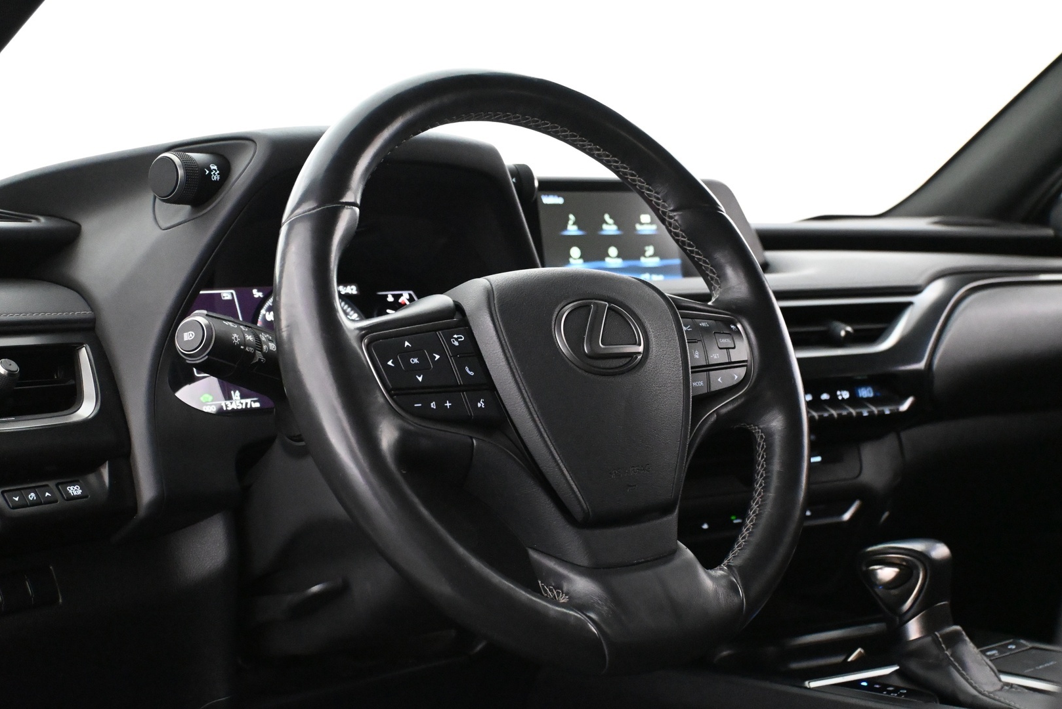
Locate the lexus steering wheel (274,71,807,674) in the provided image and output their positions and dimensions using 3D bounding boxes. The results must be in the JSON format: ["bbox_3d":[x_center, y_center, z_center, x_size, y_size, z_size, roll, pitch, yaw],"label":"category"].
[{"bbox_3d":[0.018,0.002,0.805,0.369,0.369,0.080,-3,-20,-39],"label":"lexus steering wheel"}]

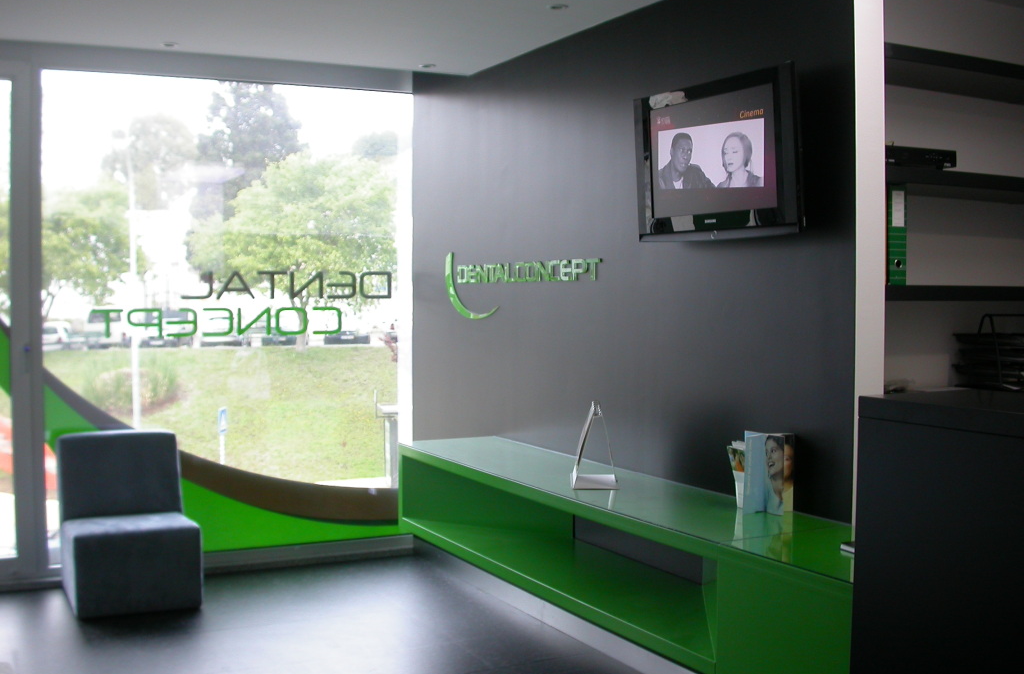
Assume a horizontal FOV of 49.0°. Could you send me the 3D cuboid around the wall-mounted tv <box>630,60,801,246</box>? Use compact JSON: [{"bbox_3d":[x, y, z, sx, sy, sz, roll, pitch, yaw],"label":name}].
[{"bbox_3d":[0.714,-0.629,3.960,0.083,0.553,0.908,-4,4,-28],"label":"wall-mounted tv"}]

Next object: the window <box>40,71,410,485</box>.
[{"bbox_3d":[-1.236,-0.200,5.129,1.683,1.929,0.080,-1,2,-28],"label":"window"}]

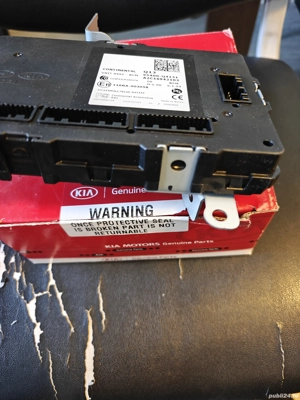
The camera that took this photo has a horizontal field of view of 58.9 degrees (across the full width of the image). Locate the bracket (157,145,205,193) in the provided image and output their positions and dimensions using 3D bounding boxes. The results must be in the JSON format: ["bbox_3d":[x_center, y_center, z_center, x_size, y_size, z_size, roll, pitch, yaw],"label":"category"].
[{"bbox_3d":[0.015,-0.016,0.143,0.022,0.033,0.005,3,51,-2],"label":"bracket"}]

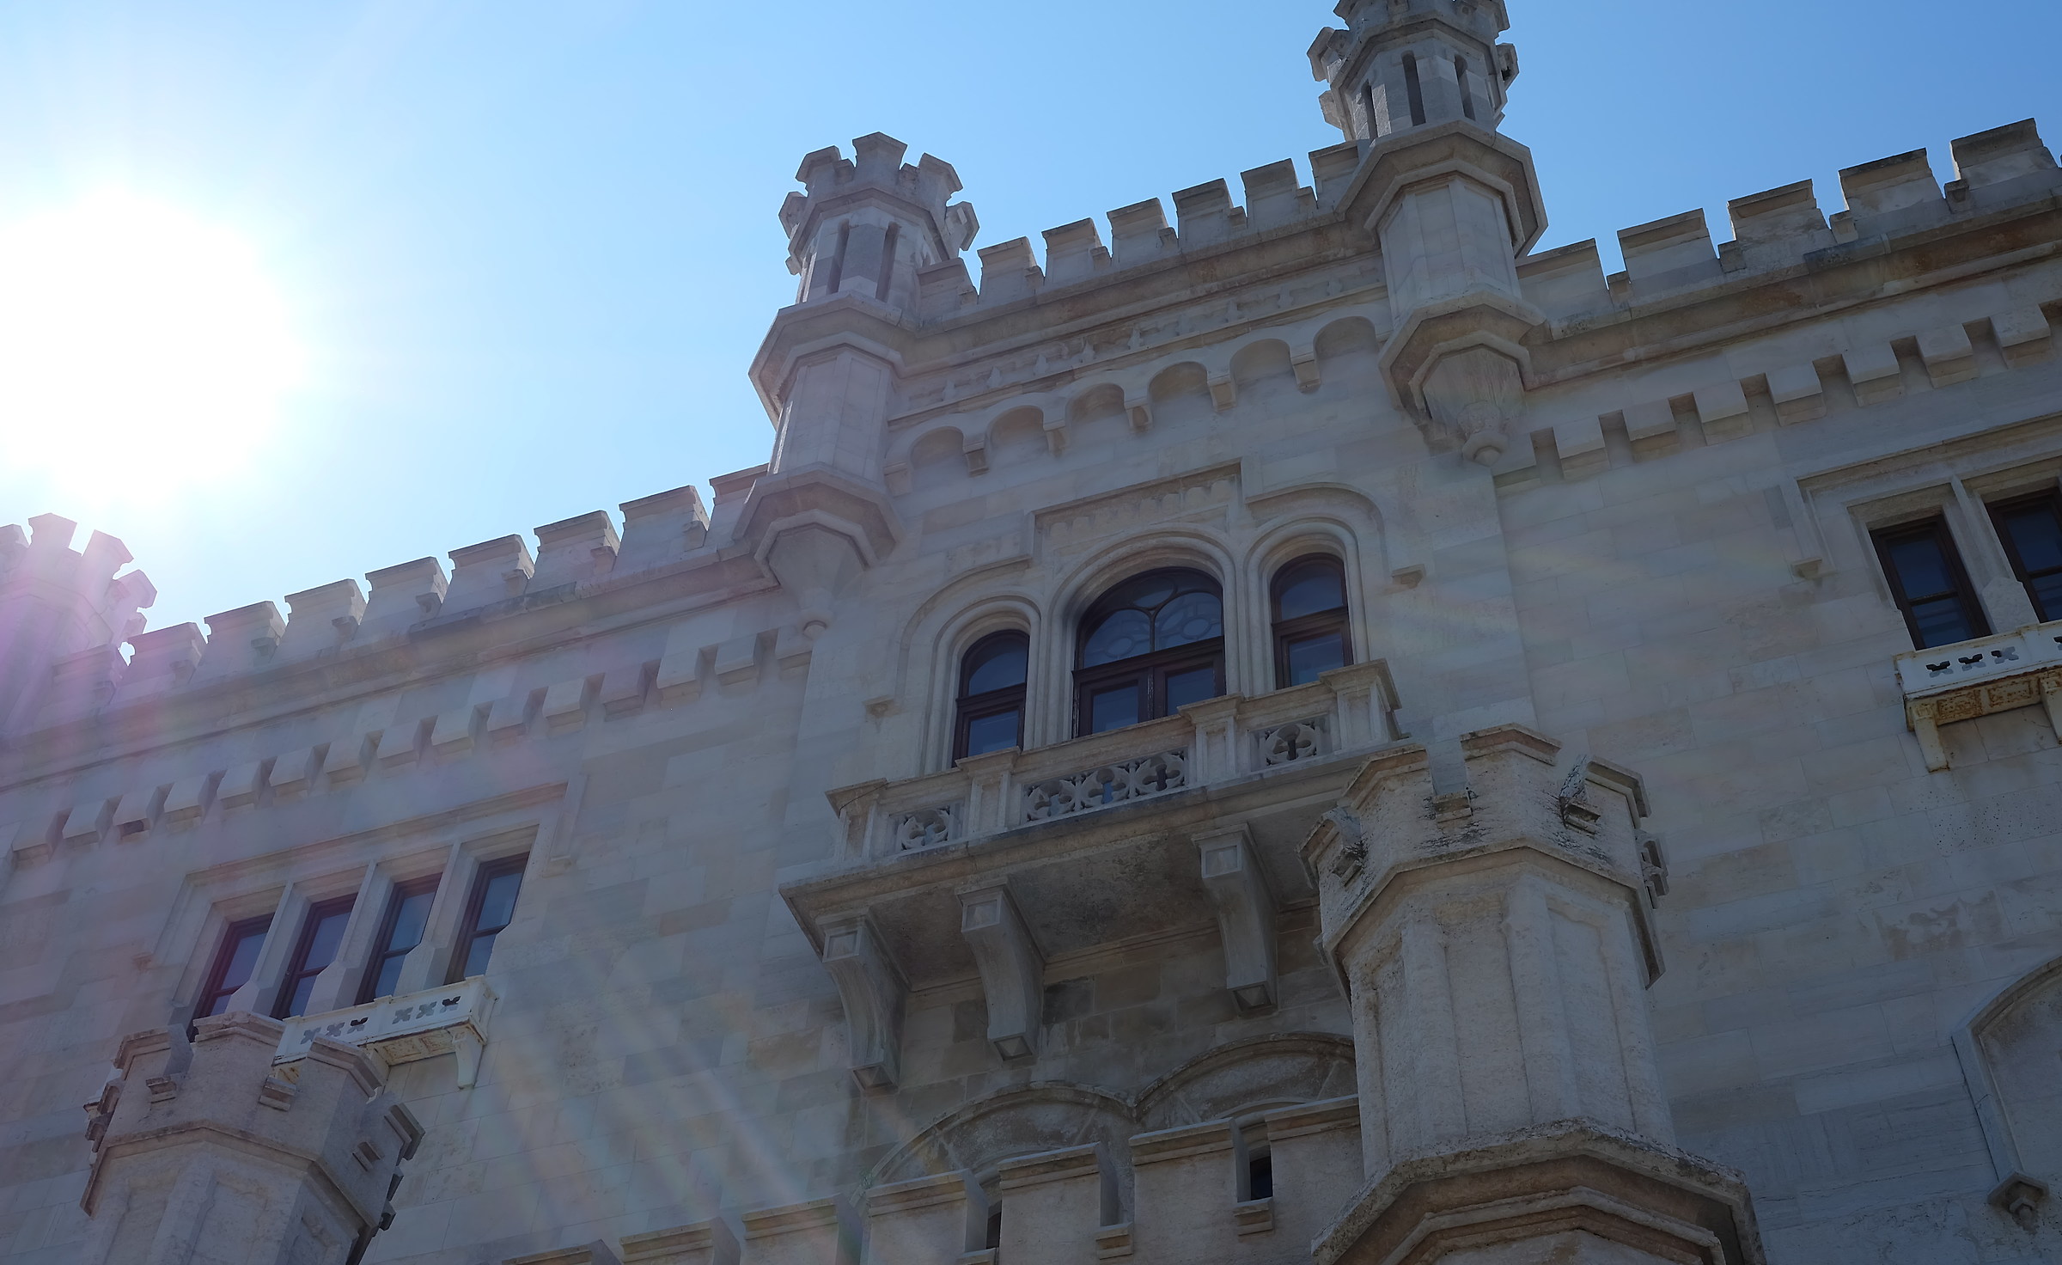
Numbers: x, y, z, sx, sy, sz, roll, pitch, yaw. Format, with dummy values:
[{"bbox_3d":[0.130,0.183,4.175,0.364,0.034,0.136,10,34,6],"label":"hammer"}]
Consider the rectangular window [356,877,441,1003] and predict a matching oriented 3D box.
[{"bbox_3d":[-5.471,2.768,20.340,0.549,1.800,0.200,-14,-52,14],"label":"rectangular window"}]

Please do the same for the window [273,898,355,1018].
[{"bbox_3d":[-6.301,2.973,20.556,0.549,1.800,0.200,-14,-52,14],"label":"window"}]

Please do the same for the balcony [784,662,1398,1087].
[{"bbox_3d":[0.578,1.697,16.660,4.644,2.143,1.248,-14,-52,14],"label":"balcony"}]

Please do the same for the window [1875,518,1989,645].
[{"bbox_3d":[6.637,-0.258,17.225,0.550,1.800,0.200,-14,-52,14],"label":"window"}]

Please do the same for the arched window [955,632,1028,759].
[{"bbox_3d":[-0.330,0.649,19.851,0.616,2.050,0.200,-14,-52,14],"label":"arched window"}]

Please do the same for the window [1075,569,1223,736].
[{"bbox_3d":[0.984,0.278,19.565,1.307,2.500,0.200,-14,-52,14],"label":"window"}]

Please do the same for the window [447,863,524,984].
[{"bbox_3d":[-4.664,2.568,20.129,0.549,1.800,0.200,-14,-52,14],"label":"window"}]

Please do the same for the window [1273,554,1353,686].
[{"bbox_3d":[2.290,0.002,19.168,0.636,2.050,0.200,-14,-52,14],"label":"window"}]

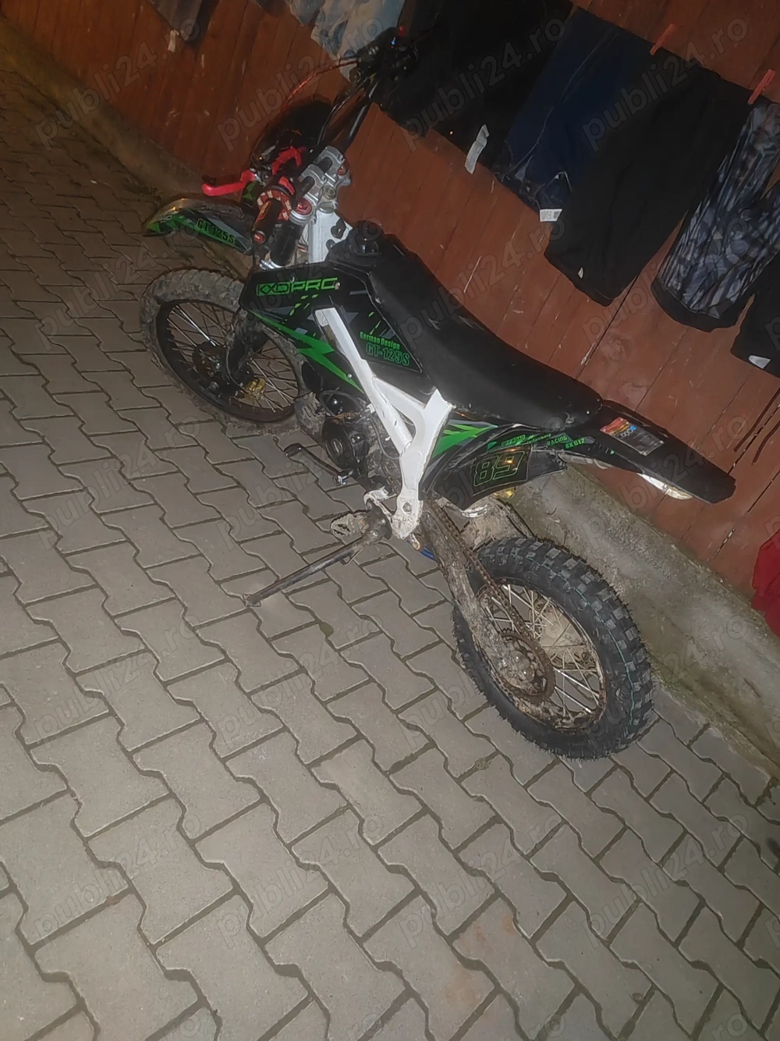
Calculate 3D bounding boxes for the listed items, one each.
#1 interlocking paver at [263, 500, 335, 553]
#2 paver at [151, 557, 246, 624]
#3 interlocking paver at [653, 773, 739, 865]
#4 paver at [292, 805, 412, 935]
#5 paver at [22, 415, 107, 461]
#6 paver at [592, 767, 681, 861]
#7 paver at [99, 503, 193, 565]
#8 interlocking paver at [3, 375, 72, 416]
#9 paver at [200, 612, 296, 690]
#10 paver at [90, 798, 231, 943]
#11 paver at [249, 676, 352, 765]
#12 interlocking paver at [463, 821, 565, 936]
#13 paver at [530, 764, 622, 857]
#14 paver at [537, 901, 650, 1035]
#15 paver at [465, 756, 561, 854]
[{"bbox_3d":[-0.263,0.038,2.280,0.198,0.066,0.164,43,35,25],"label":"interlocking paver"},{"bbox_3d":[-0.461,0.185,1.908,0.198,0.060,0.163,43,35,25],"label":"paver"},{"bbox_3d":[0.720,0.730,1.952,0.197,0.060,0.162,43,34,26],"label":"interlocking paver"},{"bbox_3d":[-0.077,0.649,1.481,0.197,0.060,0.162,43,34,25],"label":"paver"},{"bbox_3d":[-0.869,-0.193,2.171,0.198,0.066,0.164,43,35,25],"label":"paver"},{"bbox_3d":[0.568,0.702,1.904,0.198,0.060,0.163,43,35,25],"label":"paver"},{"bbox_3d":[-0.600,0.054,1.998,0.199,0.060,0.163,43,35,25],"label":"paver"},{"bbox_3d":[-1.002,-0.321,2.260,0.198,0.060,0.163,43,35,25],"label":"interlocking paver"},{"bbox_3d":[-0.322,0.306,1.797,0.197,0.060,0.162,43,34,25],"label":"paver"},{"bbox_3d":[-0.383,0.582,1.335,0.197,0.060,0.162,43,34,26],"label":"paver"},{"bbox_3d":[-0.191,0.440,1.735,0.198,0.066,0.164,43,35,25],"label":"paver"},{"bbox_3d":[0.236,0.725,1.621,0.198,0.060,0.163,43,35,25],"label":"interlocking paver"},{"bbox_3d":[0.404,0.659,1.818,0.197,0.060,0.162,43,34,26],"label":"paver"},{"bbox_3d":[0.367,0.844,1.522,0.197,0.060,0.162,43,34,25],"label":"paver"},{"bbox_3d":[0.257,0.636,1.778,0.198,0.066,0.164,43,35,25],"label":"paver"}]

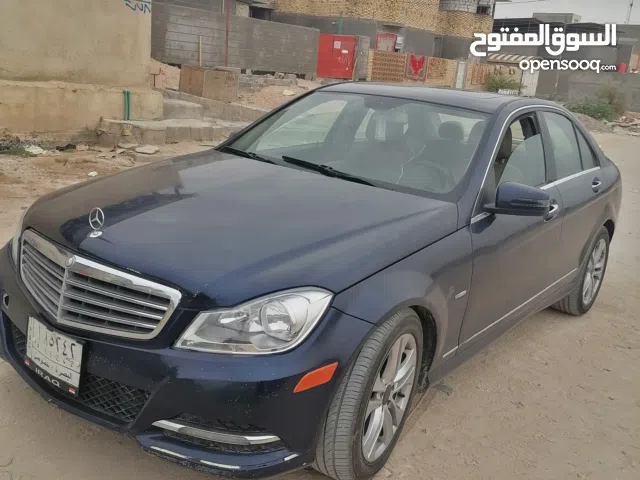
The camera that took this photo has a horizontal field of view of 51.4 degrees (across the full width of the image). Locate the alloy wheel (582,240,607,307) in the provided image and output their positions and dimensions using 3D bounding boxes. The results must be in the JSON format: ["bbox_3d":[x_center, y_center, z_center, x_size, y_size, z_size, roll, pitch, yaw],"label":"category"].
[{"bbox_3d":[1.835,0.198,4.650,0.170,0.468,0.468,15,16,34],"label":"alloy wheel"}]

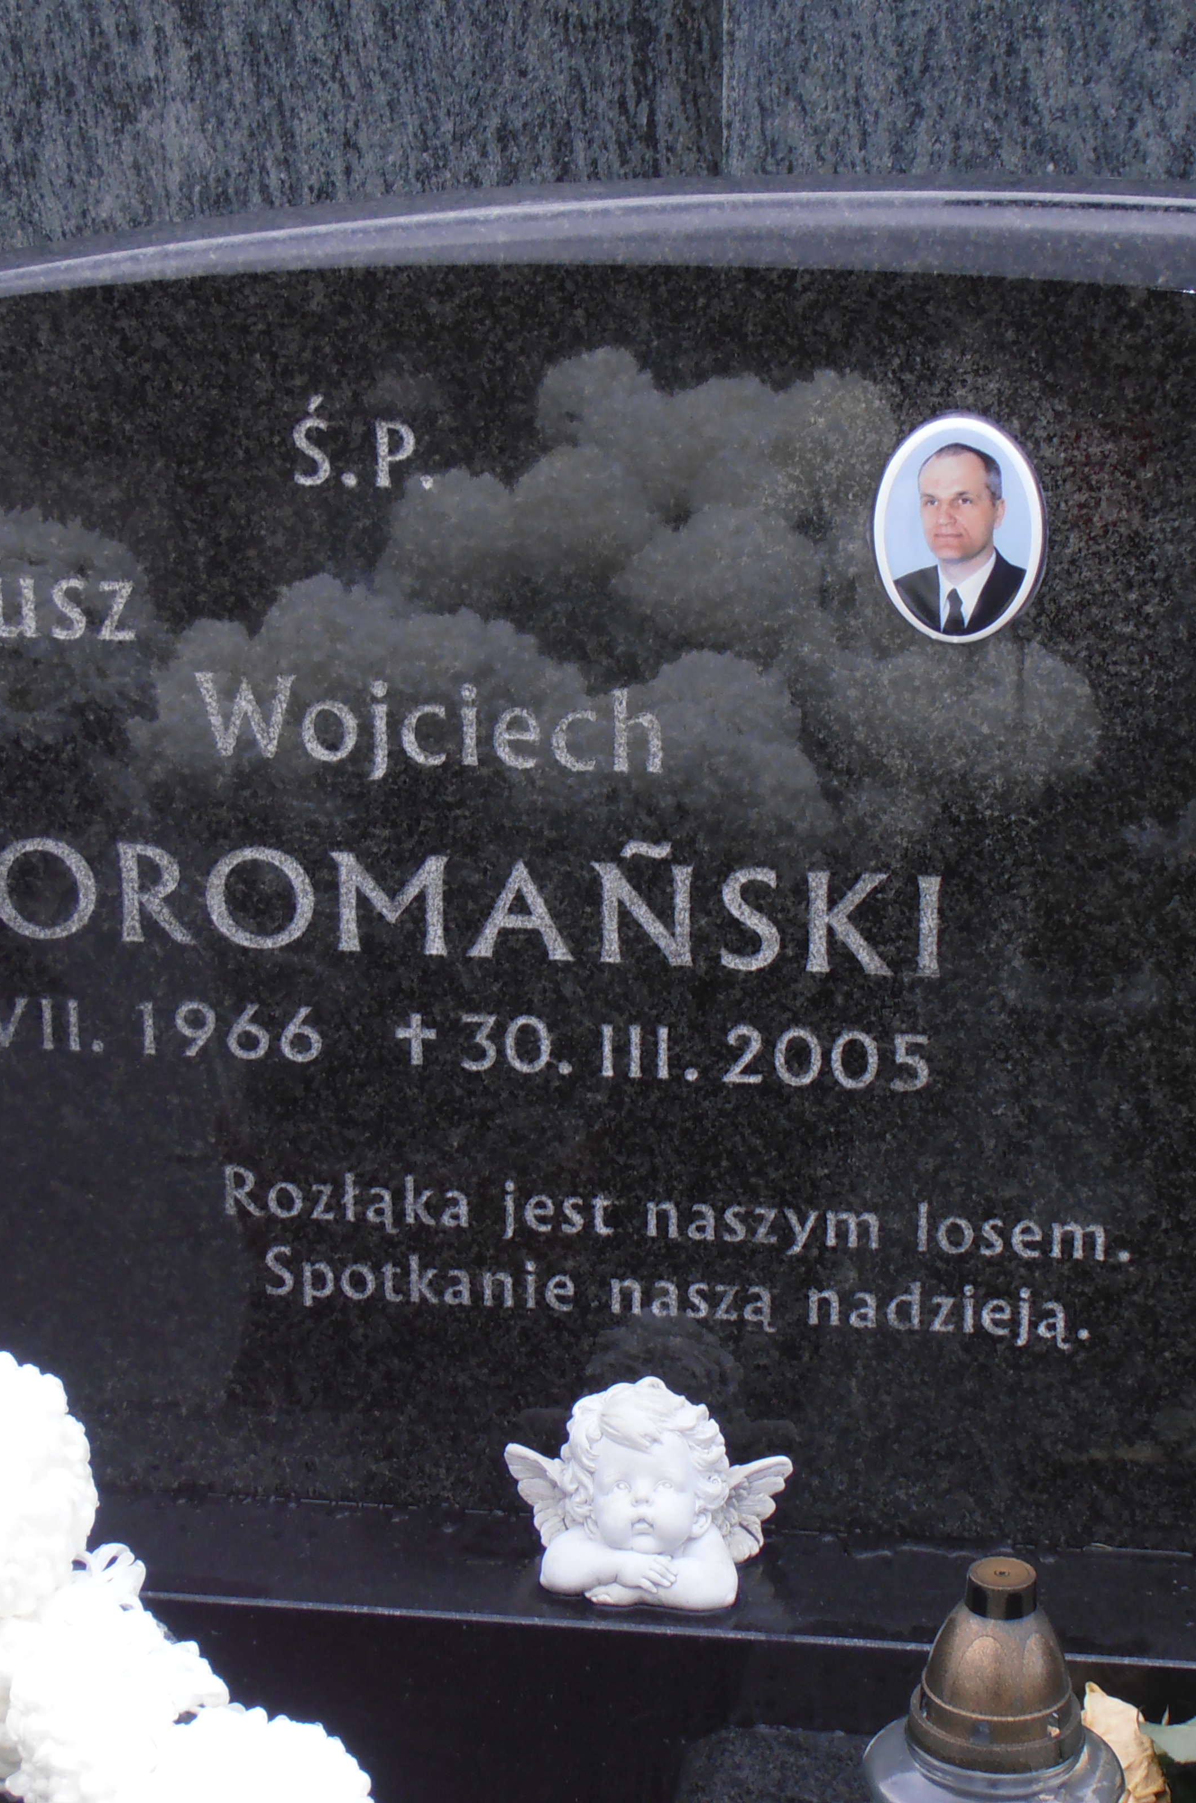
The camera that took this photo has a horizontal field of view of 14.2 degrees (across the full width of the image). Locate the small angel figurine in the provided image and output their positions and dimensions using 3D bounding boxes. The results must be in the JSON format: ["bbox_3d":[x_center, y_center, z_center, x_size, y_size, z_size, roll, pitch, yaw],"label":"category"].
[{"bbox_3d":[0.023,0.317,2.627,0.160,0.108,0.090,3,18,8],"label":"small angel figurine"}]

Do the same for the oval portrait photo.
[{"bbox_3d":[0.188,-0.194,2.501,0.090,0.120,0.011,2,18,8],"label":"oval portrait photo"}]

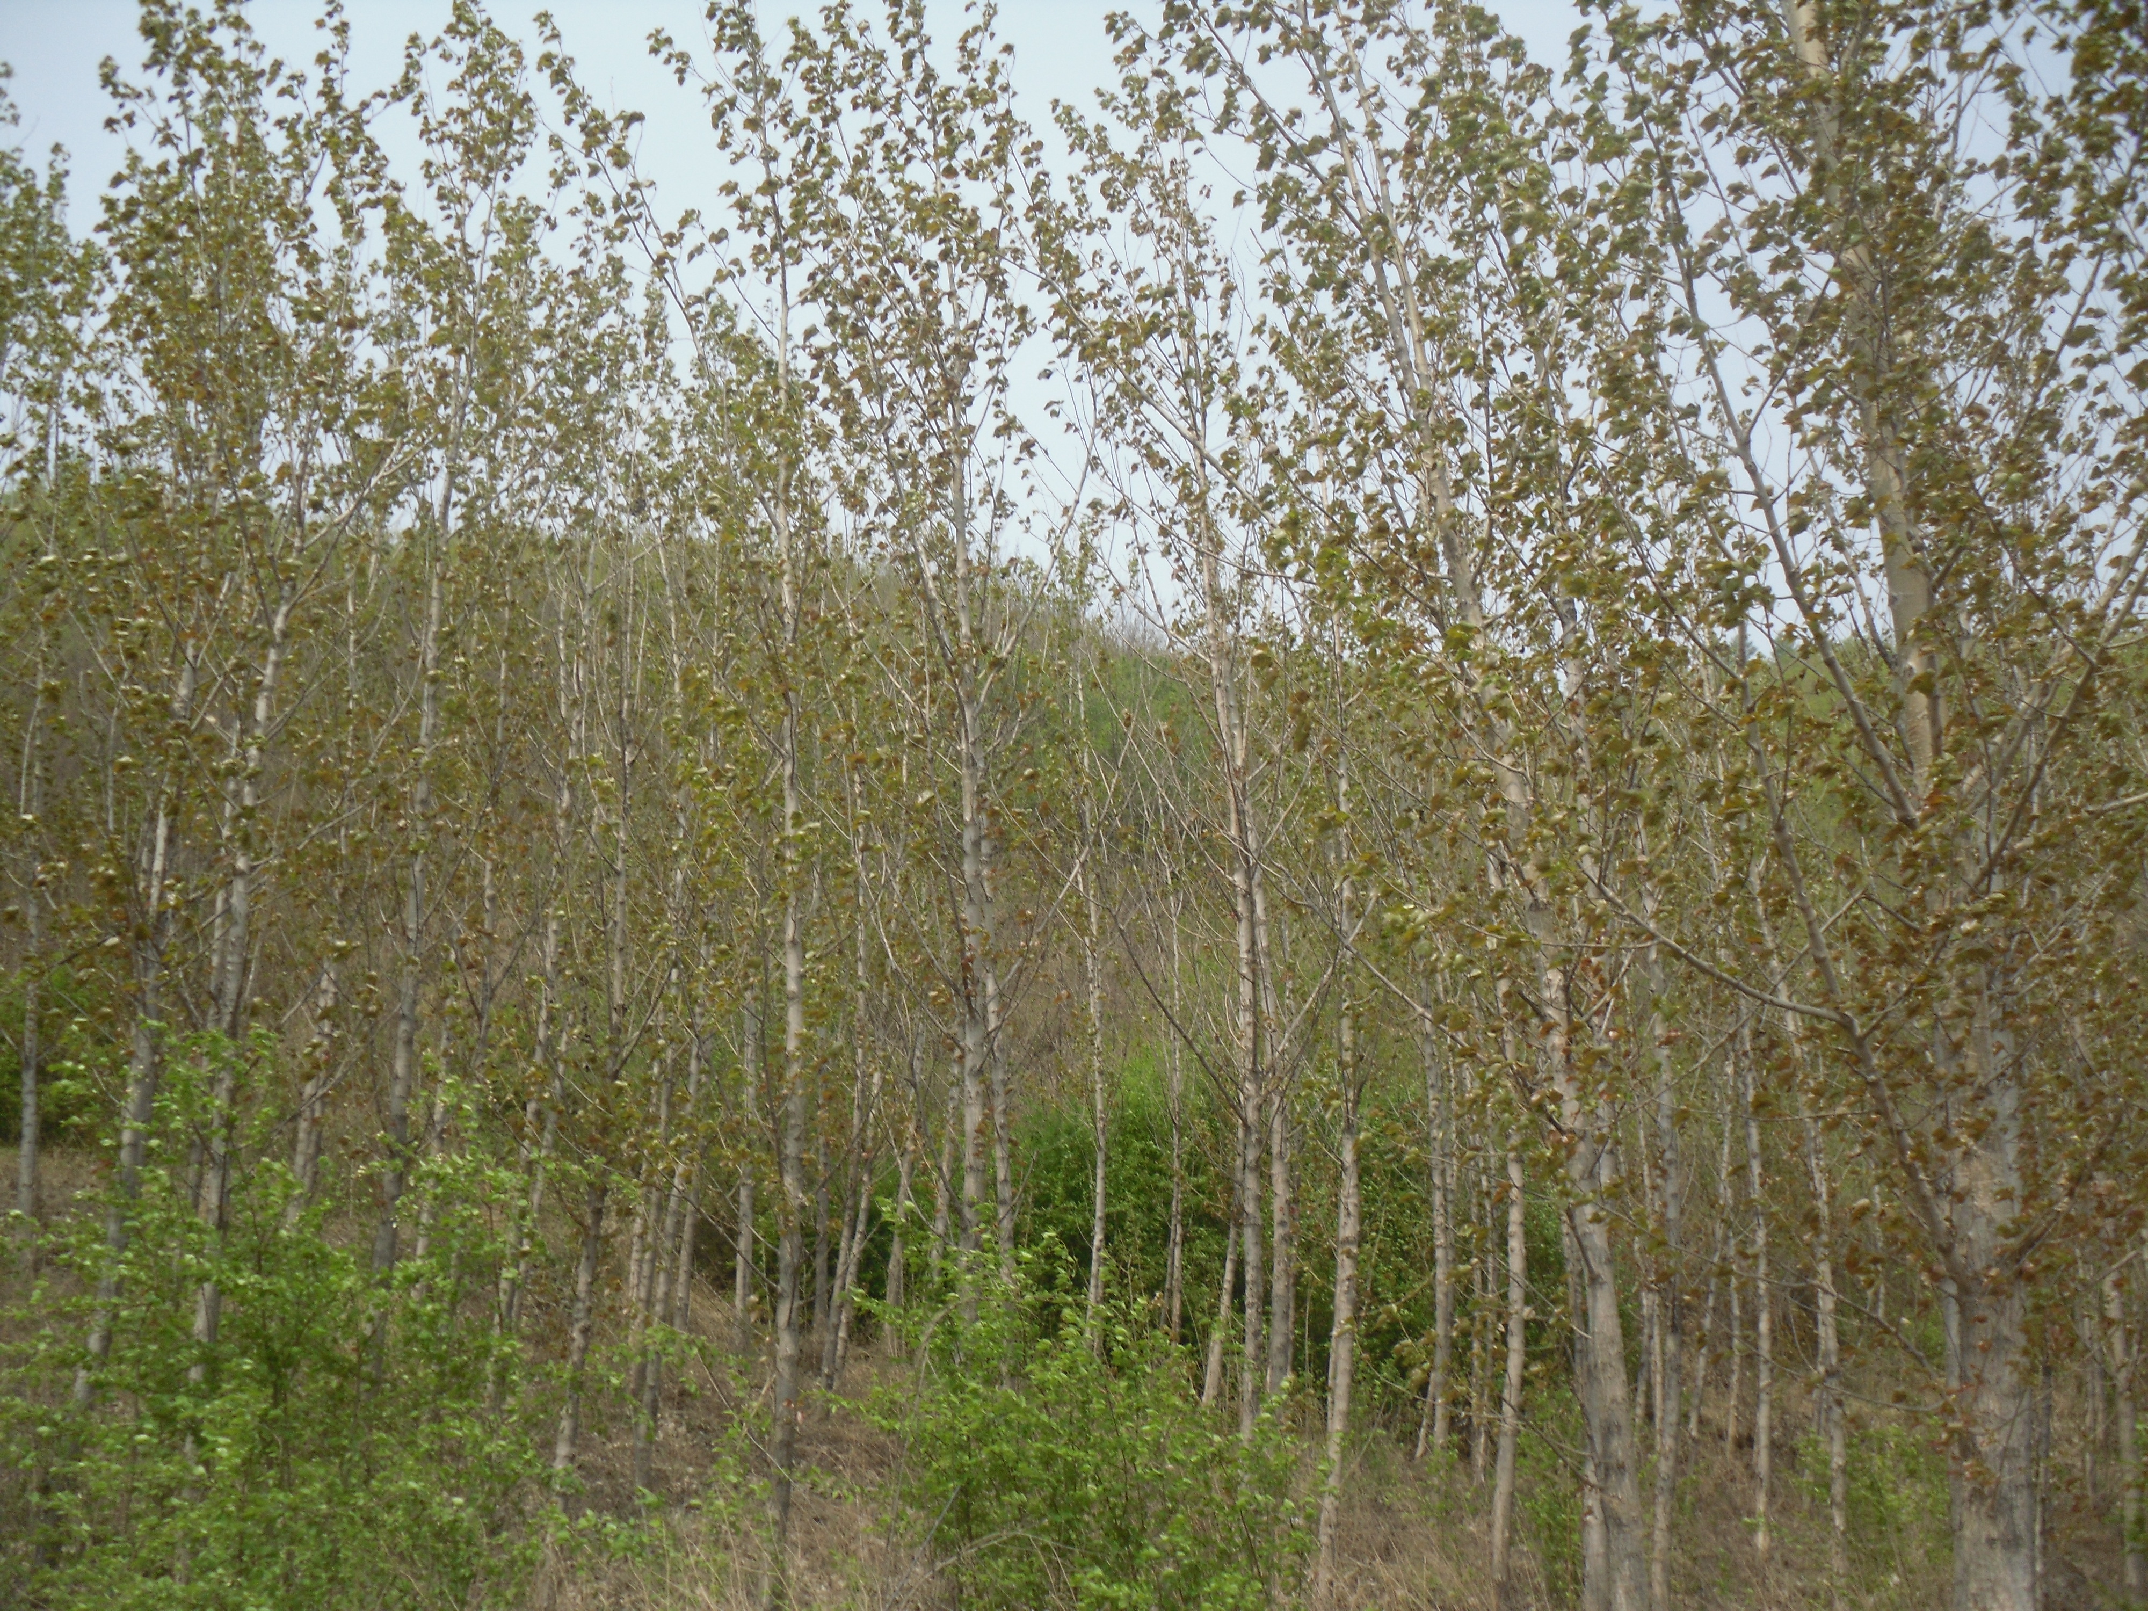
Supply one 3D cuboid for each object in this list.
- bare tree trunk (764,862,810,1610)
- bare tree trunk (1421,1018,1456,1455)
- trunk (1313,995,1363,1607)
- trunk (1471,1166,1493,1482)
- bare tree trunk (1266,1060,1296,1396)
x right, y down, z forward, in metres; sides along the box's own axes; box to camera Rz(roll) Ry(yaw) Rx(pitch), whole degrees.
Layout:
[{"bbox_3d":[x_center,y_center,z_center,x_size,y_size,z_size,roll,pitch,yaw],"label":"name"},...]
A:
[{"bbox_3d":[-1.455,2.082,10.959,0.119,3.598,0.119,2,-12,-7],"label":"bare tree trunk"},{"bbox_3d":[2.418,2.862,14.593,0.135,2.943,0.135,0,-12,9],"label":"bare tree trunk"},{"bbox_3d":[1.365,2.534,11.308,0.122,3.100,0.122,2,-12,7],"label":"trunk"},{"bbox_3d":[2.774,3.526,14.806,0.092,2.072,0.092,-1,-12,10],"label":"trunk"},{"bbox_3d":[1.423,2.908,15.026,0.139,2.270,0.139,1,-12,6],"label":"bare tree trunk"}]

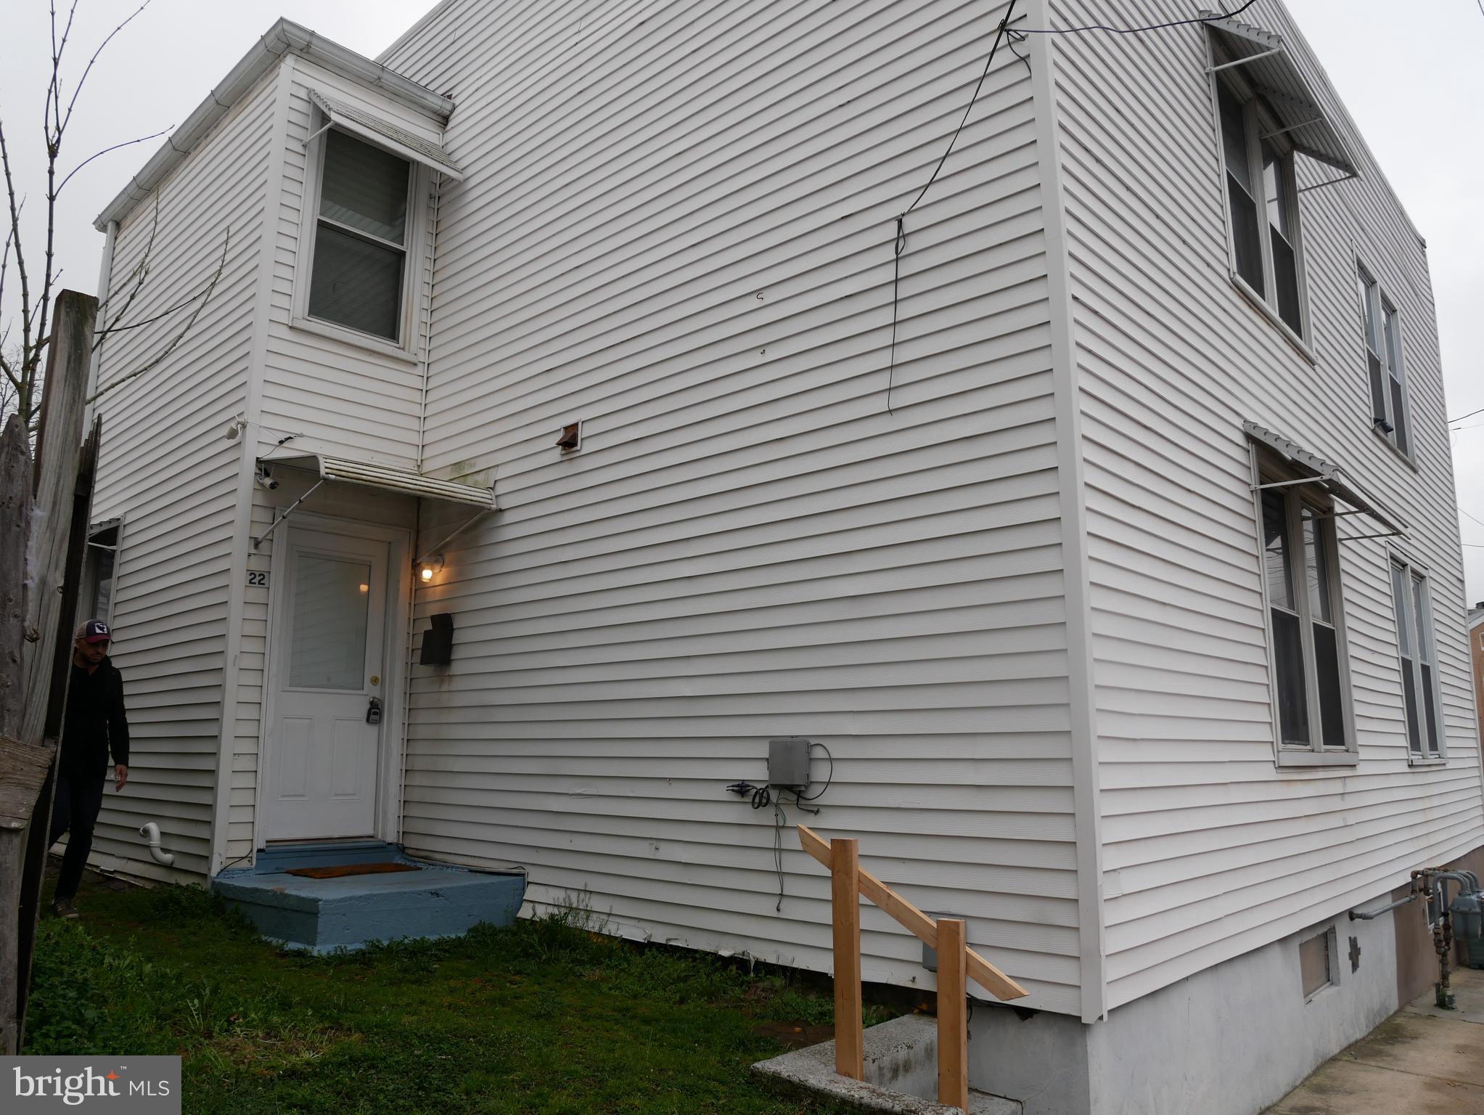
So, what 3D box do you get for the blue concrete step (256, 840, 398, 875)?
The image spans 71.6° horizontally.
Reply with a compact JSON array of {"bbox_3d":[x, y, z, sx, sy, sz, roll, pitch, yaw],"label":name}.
[{"bbox_3d":[-2.630,1.902,6.586,0.180,0.145,0.965,-9,-14,42],"label":"blue concrete step"}]

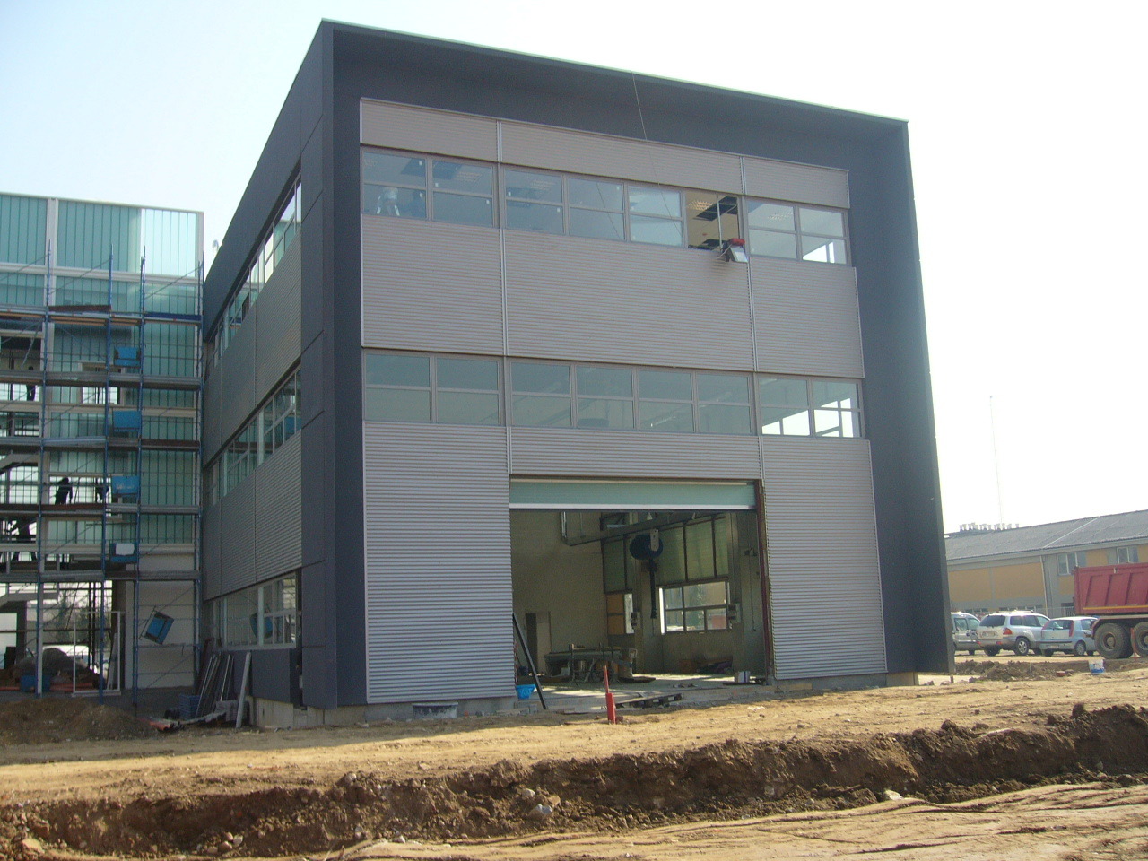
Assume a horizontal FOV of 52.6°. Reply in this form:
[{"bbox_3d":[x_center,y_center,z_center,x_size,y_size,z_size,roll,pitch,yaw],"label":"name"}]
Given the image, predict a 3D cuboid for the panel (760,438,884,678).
[{"bbox_3d":[5.645,2.793,26.165,2.946,5.297,0.100,2,-10,-24],"label":"panel"}]

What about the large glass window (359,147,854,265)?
[{"bbox_3d":[1.198,-4.818,25.778,12.062,1.470,0.100,2,-10,-24],"label":"large glass window"}]

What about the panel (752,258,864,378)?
[{"bbox_3d":[5.431,-2.614,27.206,3.033,2.739,0.100,2,-10,-24],"label":"panel"}]

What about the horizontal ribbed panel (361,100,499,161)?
[{"bbox_3d":[-2.936,-6.171,23.948,2.899,0.974,0.100,2,-10,-24],"label":"horizontal ribbed panel"}]

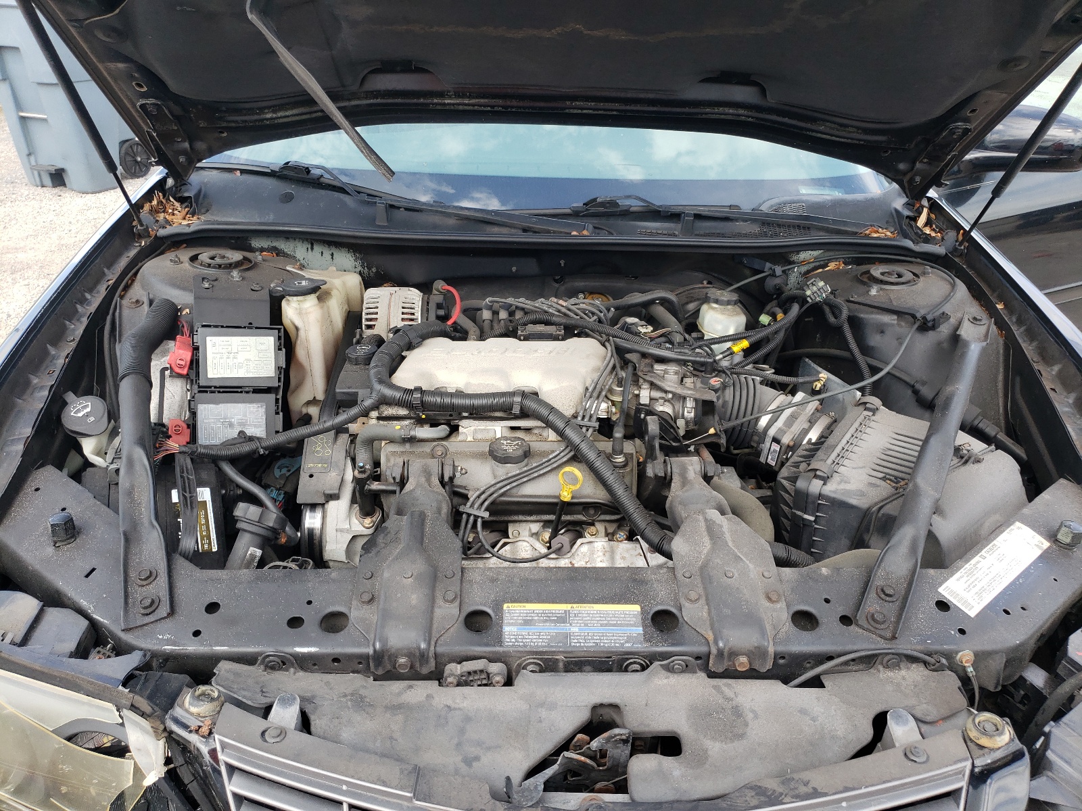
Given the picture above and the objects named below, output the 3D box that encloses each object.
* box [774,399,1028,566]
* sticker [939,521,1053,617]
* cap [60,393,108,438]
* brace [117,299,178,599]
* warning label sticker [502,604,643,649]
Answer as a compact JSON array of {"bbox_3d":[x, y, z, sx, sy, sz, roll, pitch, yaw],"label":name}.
[{"bbox_3d":[0.548,0.160,1.256,0.310,0.210,0.287,20,34,29],"label":"box"},{"bbox_3d":[0.576,0.204,1.028,0.188,0.003,0.048,-25,49,-29],"label":"sticker"},{"bbox_3d":[-0.655,0.016,1.164,0.076,0.024,0.066,35,48,22],"label":"cap"},{"bbox_3d":[-0.534,0.036,1.085,0.052,0.050,0.590,-9,48,-20],"label":"brace"},{"bbox_3d":[0.037,0.253,0.935,0.161,0.003,0.056,1,41,-3],"label":"warning label sticker"}]

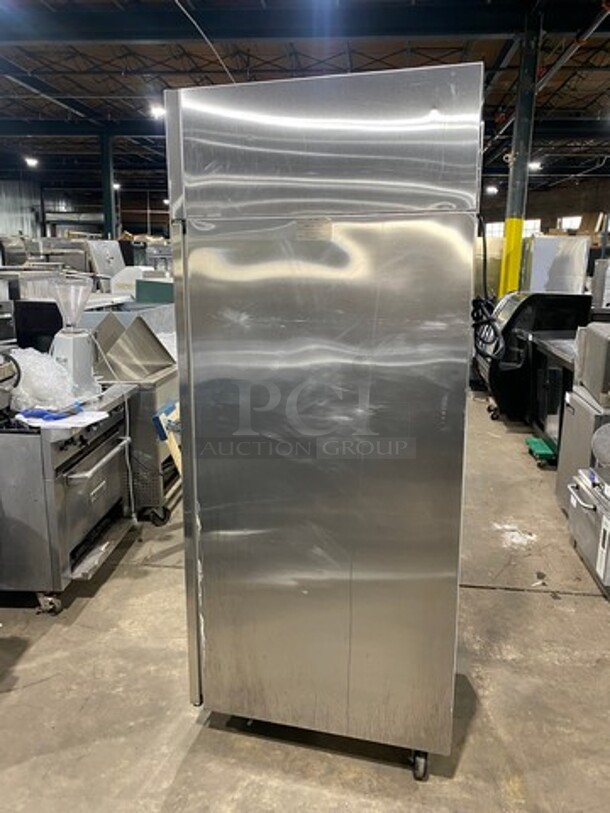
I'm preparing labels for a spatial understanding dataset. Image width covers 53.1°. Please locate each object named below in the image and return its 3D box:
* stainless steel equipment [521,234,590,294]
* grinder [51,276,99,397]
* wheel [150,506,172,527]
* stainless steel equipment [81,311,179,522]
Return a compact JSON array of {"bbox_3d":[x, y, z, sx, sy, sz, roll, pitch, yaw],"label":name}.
[{"bbox_3d":[3.565,-1.368,9.008,0.800,2.100,0.760,1,12,0],"label":"stainless steel equipment"},{"bbox_3d":[-1.236,-0.367,3.260,0.200,0.630,0.240,6,13,24],"label":"grinder"},{"bbox_3d":[-0.917,0.699,3.942,0.130,0.132,0.060,2,12,6],"label":"wheel"},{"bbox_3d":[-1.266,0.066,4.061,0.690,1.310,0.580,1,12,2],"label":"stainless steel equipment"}]

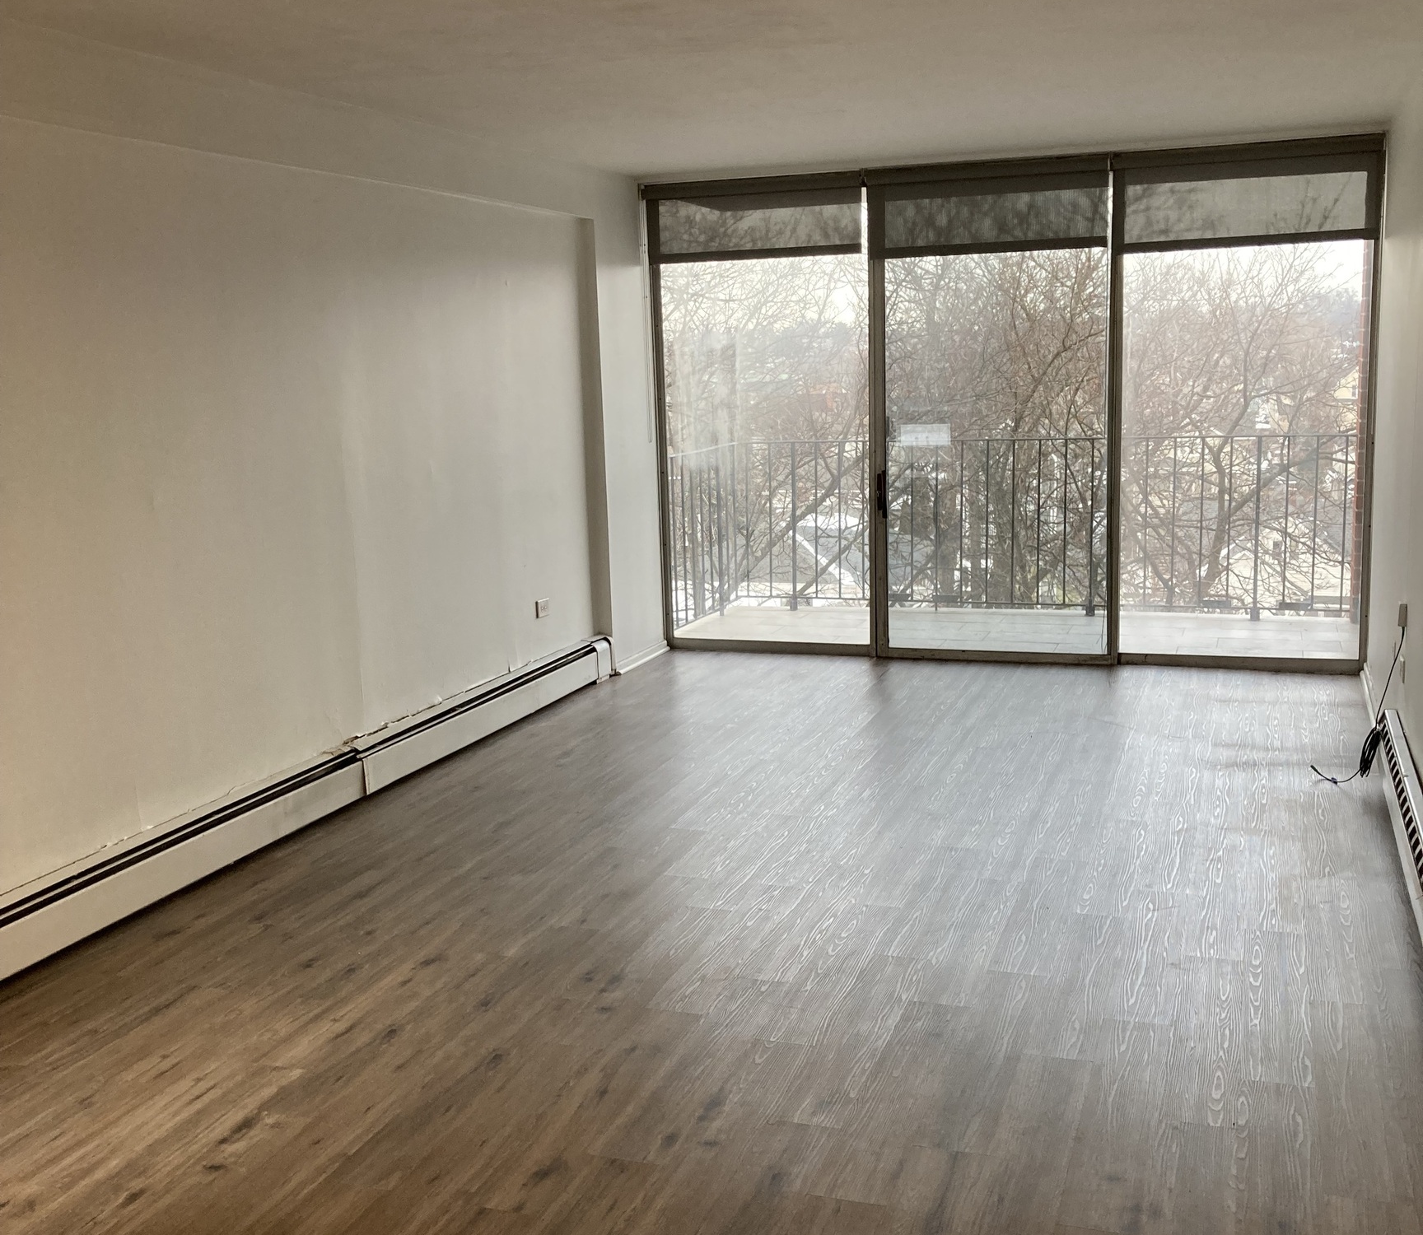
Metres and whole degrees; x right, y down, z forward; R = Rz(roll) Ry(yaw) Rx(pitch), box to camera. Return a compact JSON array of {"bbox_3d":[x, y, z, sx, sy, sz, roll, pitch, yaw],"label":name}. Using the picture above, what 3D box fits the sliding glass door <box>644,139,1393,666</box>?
[{"bbox_3d":[1.373,-0.989,7.616,3.517,2.440,0.120,2,10,19],"label":"sliding glass door"}]

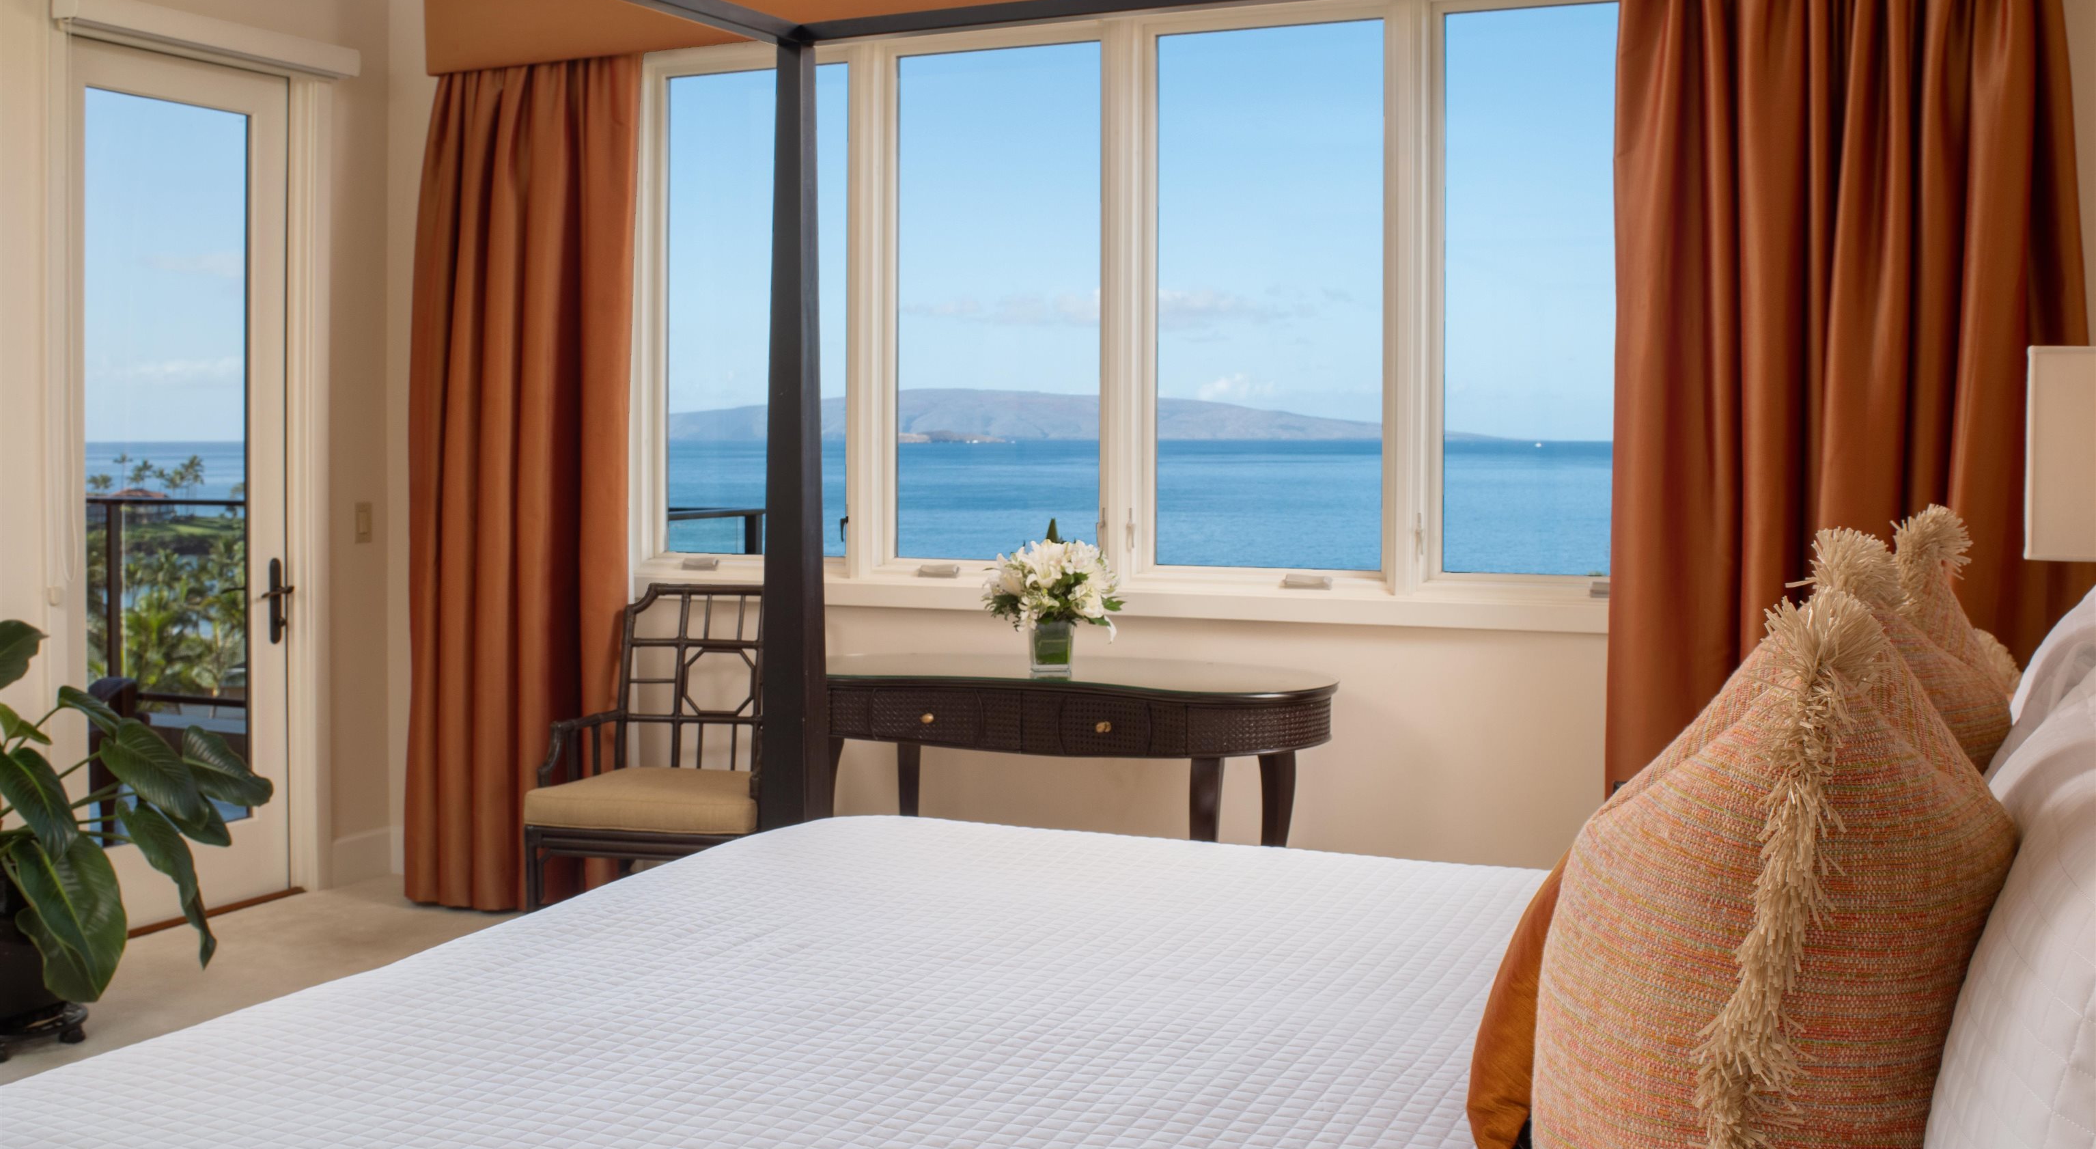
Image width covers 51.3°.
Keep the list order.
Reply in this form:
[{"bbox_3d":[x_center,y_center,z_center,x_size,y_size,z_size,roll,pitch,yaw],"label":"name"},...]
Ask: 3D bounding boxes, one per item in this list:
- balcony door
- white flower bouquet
[{"bbox_3d":[-2.341,-0.238,5.890,0.060,2.315,0.760,1,2,24],"label":"balcony door"},{"bbox_3d":[0.012,0.049,5.211,0.309,0.364,0.284,0,2,0],"label":"white flower bouquet"}]

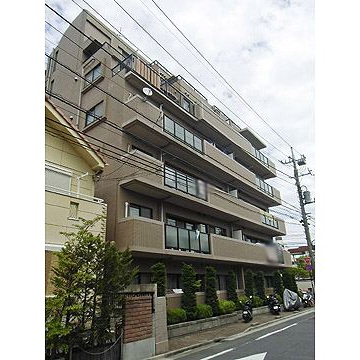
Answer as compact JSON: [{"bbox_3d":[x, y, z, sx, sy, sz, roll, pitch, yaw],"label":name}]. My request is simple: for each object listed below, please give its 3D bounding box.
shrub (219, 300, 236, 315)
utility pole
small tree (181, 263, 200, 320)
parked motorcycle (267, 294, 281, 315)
[{"bbox_3d":[2.358,6.325,16.524,0.900,0.690,0.900,-13,-21,30],"label":"shrub"},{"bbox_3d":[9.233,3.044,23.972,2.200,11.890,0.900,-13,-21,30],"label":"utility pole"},{"bbox_3d":[0.442,4.663,14.035,0.820,2.370,0.820,-2,-18,-1],"label":"small tree"},{"bbox_3d":[5.882,7.821,20.991,0.720,1.200,1.800,-3,-18,4],"label":"parked motorcycle"}]

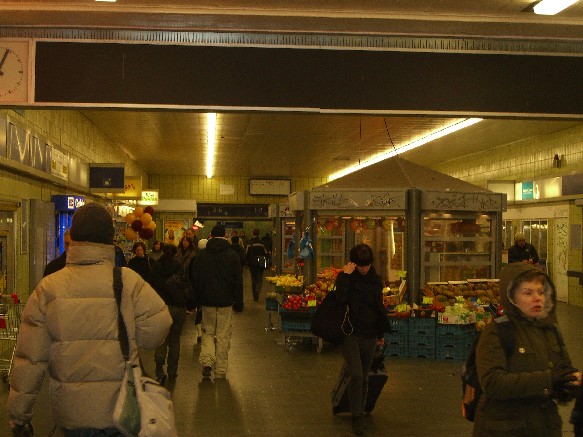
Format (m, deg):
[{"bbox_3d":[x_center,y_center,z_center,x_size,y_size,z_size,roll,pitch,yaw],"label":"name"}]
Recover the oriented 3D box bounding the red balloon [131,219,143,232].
[{"bbox_3d":[-3.171,0.154,23.500,0.240,0.260,0.240,1,-1,-4],"label":"red balloon"}]

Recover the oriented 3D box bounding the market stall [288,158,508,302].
[{"bbox_3d":[1.664,0.463,18.698,3.400,2.950,3.600,1,-1,-4],"label":"market stall"}]

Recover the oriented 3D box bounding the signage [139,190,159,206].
[{"bbox_3d":[-4.943,-0.699,40.000,0.630,0.540,0.180,1,-1,-4],"label":"signage"}]

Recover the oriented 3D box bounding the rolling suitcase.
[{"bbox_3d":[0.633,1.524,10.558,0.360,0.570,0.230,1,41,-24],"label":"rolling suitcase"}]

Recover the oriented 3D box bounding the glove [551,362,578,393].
[{"bbox_3d":[1.175,0.680,4.900,0.130,0.120,0.095,0,-1,30],"label":"glove"}]

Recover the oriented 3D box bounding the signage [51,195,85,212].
[{"bbox_3d":[-4.392,-0.295,22.500,0.660,0.320,0.200,1,-1,-4],"label":"signage"}]

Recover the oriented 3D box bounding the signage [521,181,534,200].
[{"bbox_3d":[6.501,-0.762,31.500,0.120,0.540,1.150,1,-1,-4],"label":"signage"}]

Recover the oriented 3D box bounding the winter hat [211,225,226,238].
[{"bbox_3d":[-0.854,0.152,13.400,0.195,0.165,0.235,1,-1,-4],"label":"winter hat"}]

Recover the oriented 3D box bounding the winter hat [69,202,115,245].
[{"bbox_3d":[-0.895,0.022,5.150,0.200,0.185,0.235,1,-1,-4],"label":"winter hat"}]

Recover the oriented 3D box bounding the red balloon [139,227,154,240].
[{"bbox_3d":[-2.976,0.318,23.500,0.290,0.260,0.260,1,-1,-4],"label":"red balloon"}]

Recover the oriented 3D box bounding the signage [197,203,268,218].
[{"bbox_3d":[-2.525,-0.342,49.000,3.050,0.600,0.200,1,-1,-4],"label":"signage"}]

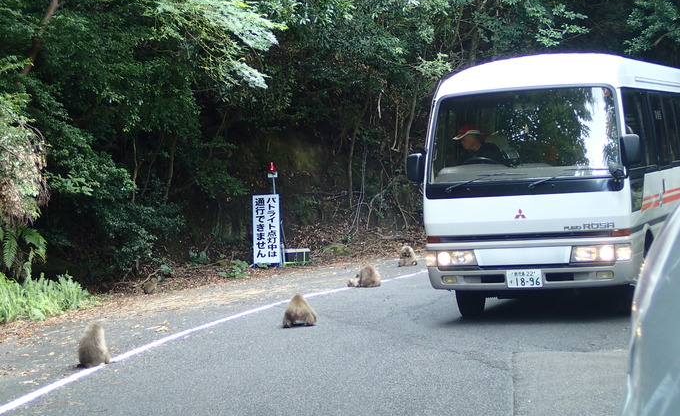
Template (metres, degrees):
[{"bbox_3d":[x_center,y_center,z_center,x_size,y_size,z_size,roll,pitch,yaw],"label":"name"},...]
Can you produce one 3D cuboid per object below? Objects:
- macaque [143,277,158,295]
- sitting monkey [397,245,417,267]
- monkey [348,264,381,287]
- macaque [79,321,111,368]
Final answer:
[{"bbox_3d":[-2.607,1.080,20.000,0.220,0.240,0.170,-3,2,-3],"label":"macaque"},{"bbox_3d":[1.049,0.757,22.600,0.310,0.320,0.300,-3,2,5],"label":"sitting monkey"},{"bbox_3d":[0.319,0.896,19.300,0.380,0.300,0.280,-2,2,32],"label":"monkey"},{"bbox_3d":[-2.195,1.221,13.000,0.260,0.390,0.300,-2,2,22],"label":"macaque"}]

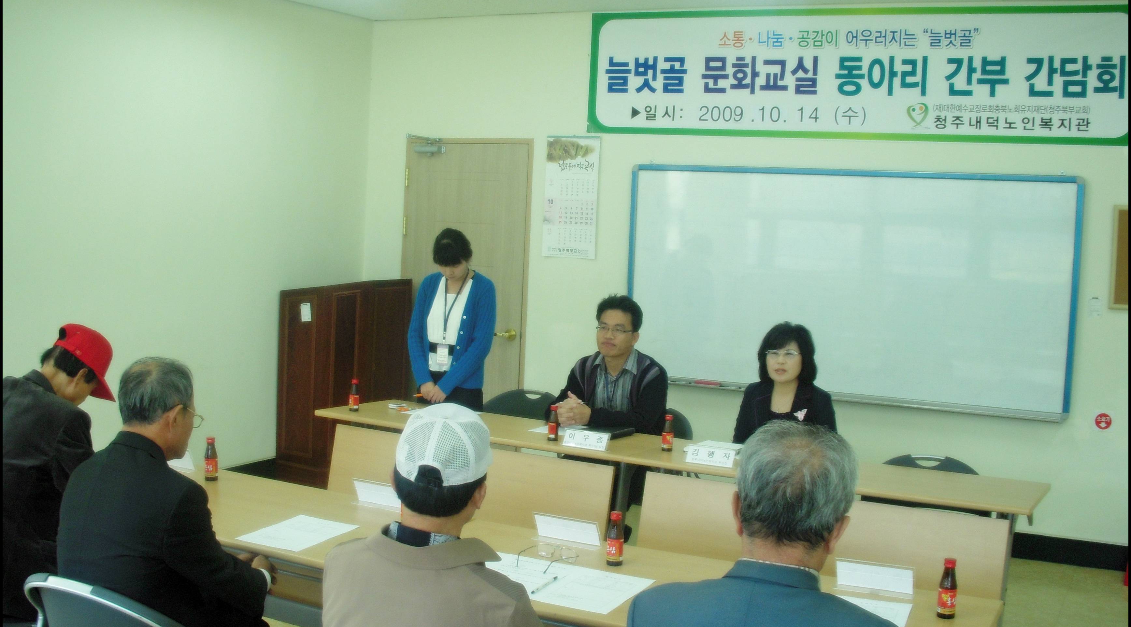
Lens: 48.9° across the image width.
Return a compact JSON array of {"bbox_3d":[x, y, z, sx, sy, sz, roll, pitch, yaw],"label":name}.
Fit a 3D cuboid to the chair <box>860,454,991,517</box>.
[{"bbox_3d":[1.287,0.948,4.672,0.480,0.790,0.530,5,6,26],"label":"chair"}]

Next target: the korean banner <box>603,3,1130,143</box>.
[{"bbox_3d":[1.458,-1.250,6.463,2.950,0.676,0.012,5,6,26],"label":"korean banner"}]

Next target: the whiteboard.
[{"bbox_3d":[1.403,-0.133,6.439,2.340,1.200,0.060,4,6,25],"label":"whiteboard"}]

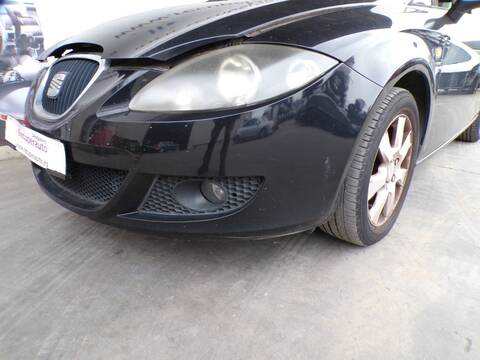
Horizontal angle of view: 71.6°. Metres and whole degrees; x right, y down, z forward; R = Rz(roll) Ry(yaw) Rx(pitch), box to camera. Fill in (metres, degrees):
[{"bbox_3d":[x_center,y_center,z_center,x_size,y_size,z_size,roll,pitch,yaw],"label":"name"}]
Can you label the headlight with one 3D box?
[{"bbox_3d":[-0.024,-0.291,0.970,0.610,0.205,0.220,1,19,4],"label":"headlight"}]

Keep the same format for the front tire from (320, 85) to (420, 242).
[{"bbox_3d":[0.527,-0.053,1.363,0.210,0.632,0.632,17,25,40],"label":"front tire"}]

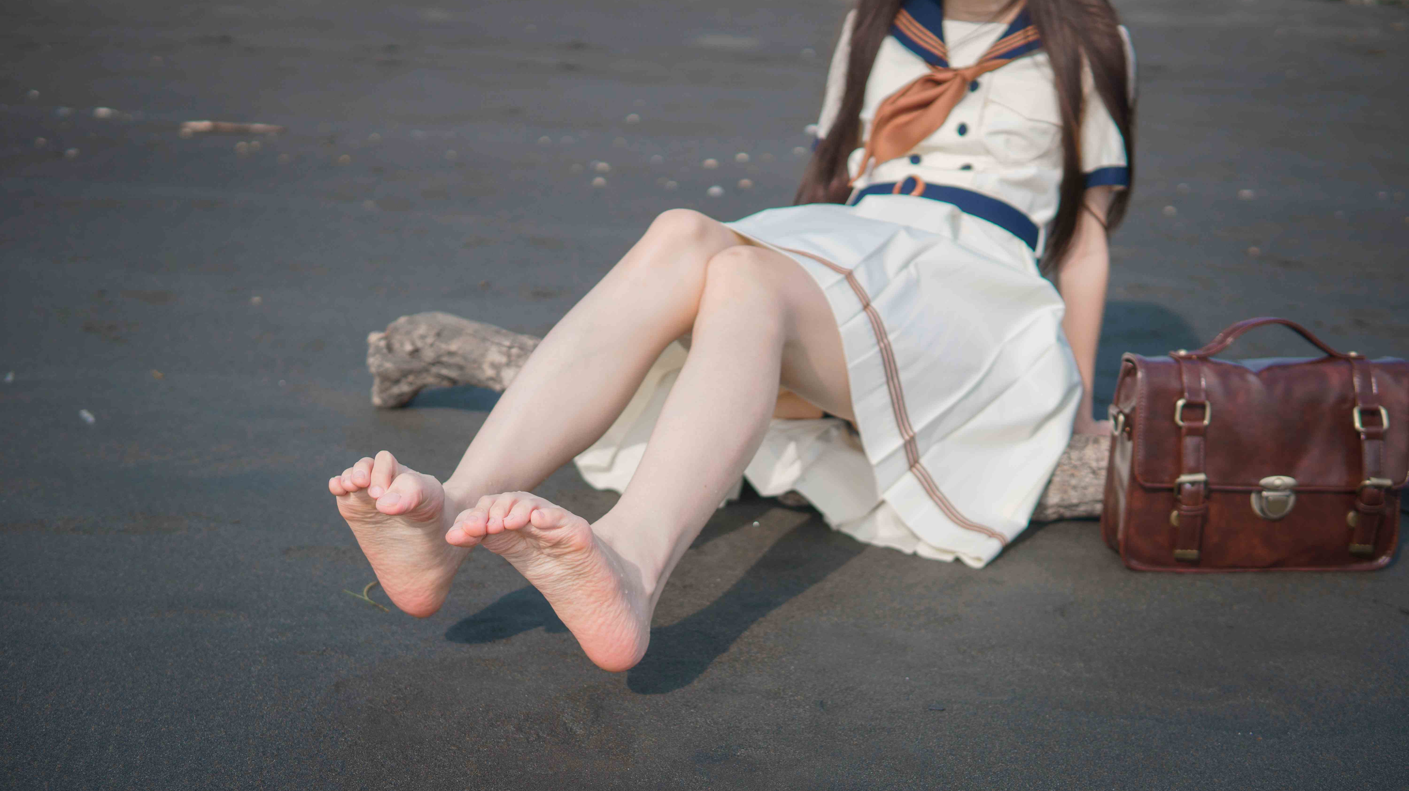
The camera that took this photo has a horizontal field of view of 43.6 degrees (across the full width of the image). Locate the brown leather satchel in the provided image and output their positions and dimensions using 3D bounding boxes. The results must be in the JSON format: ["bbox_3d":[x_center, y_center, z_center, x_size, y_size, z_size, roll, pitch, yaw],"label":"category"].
[{"bbox_3d":[0.638,0.052,2.031,0.330,0.280,0.110,1,10,-3],"label":"brown leather satchel"}]

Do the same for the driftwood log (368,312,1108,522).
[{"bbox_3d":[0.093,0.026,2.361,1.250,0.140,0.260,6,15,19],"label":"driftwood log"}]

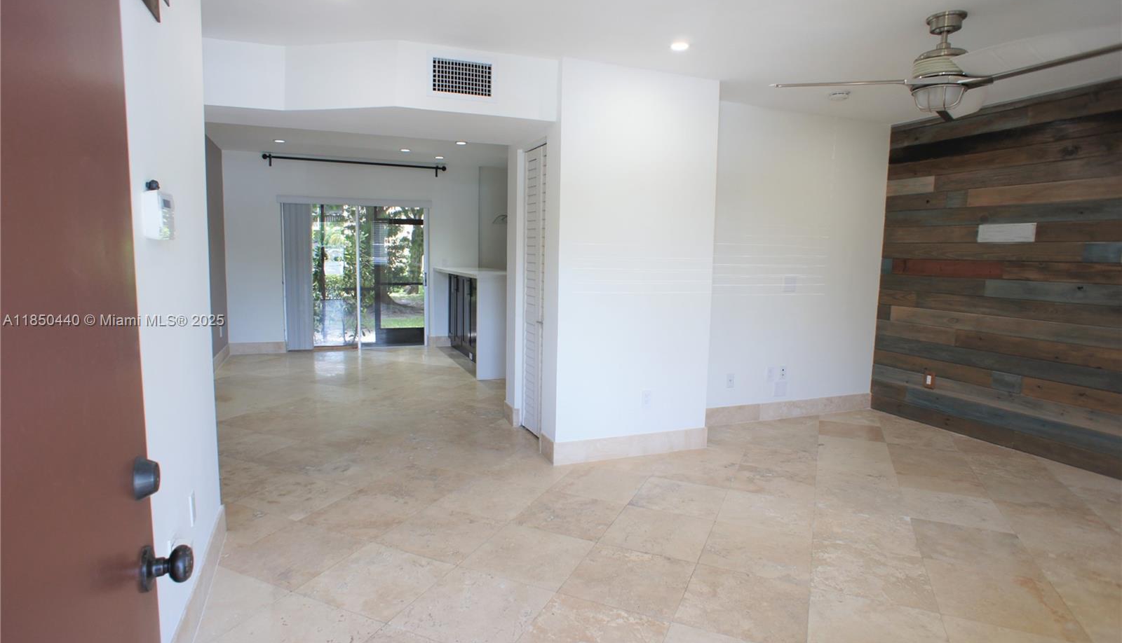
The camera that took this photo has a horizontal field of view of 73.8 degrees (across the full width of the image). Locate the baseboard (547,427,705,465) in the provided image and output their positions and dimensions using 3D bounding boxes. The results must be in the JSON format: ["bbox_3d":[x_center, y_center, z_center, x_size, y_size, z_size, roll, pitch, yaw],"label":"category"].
[{"bbox_3d":[0.427,0.769,4.749,1.109,0.144,0.180,-1,6,-23],"label":"baseboard"}]

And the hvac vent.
[{"bbox_3d":[-0.544,-1.348,4.128,0.338,0.187,0.040,-1,6,-21],"label":"hvac vent"}]

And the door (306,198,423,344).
[{"bbox_3d":[-2.385,-0.541,9.027,1.496,1.754,0.100,-1,6,-21],"label":"door"}]

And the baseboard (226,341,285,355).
[{"bbox_3d":[-3.522,0.314,8.681,0.606,0.141,0.025,-1,6,-21],"label":"baseboard"}]

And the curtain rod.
[{"bbox_3d":[-2.383,-1.843,8.794,2.103,0.130,0.120,-1,6,-21],"label":"curtain rod"}]

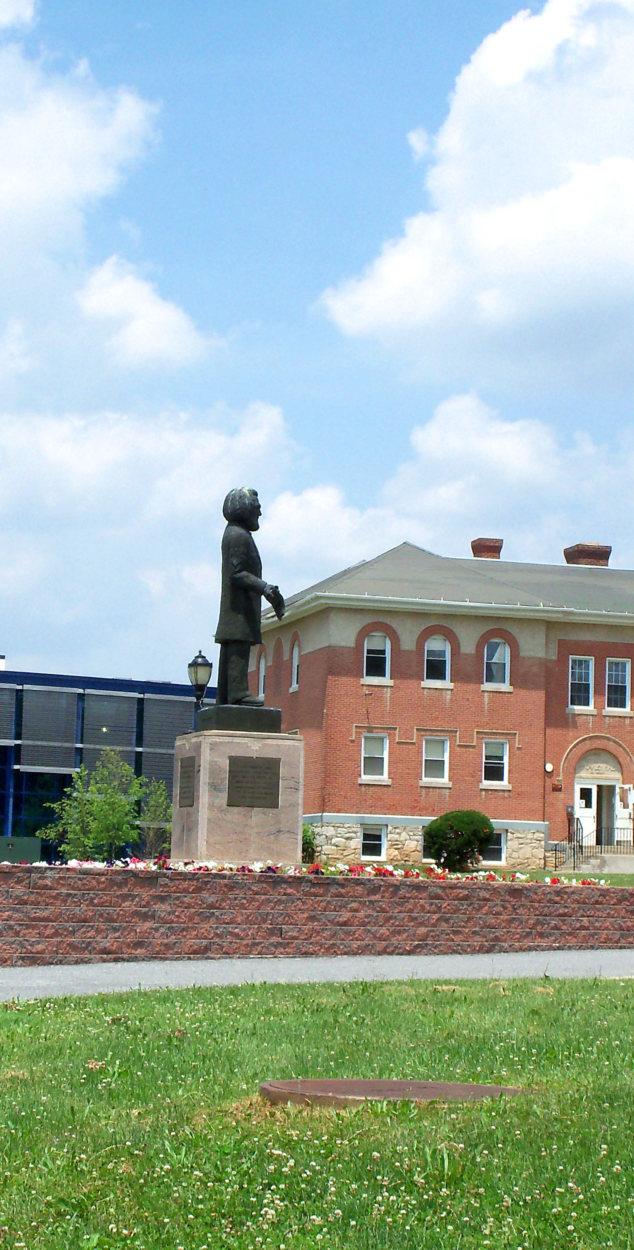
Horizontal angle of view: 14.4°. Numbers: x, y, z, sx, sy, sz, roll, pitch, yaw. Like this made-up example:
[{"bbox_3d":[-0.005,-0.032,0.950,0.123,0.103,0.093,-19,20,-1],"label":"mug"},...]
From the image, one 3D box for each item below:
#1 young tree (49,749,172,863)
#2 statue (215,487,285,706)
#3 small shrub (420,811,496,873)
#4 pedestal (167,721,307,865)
[{"bbox_3d":[-4.134,4.012,49.841,2.350,3.080,2.350,2,-6,0],"label":"young tree"},{"bbox_3d":[-0.774,-0.331,28.900,0.760,2.470,0.780,3,-6,-16],"label":"statue"},{"bbox_3d":[4.727,7.288,84.163,2.410,2.100,2.200,2,-6,0],"label":"small shrub"},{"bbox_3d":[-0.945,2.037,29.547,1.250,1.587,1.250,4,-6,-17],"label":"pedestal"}]

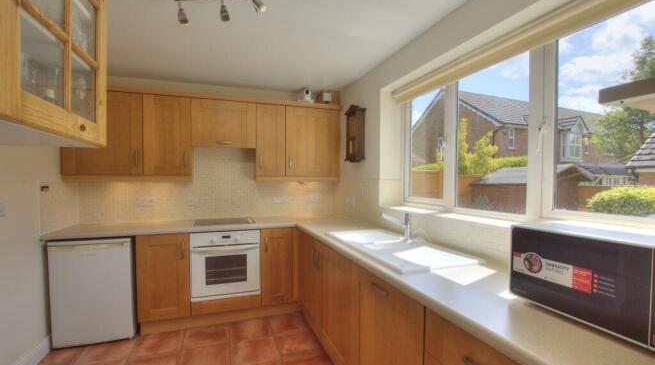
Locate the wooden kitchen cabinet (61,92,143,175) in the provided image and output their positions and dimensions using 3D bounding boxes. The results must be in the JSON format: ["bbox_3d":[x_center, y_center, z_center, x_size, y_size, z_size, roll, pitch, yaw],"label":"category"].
[{"bbox_3d":[-1.989,-0.433,2.512,0.581,0.740,0.322,0,-1,-19],"label":"wooden kitchen cabinet"}]

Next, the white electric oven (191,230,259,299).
[{"bbox_3d":[-0.993,0.744,2.708,0.597,0.598,0.560,0,-1,-19],"label":"white electric oven"}]

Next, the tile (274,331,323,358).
[{"bbox_3d":[-0.233,1.296,2.186,0.335,0.015,0.335,0,-1,-19],"label":"tile"}]

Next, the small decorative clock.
[{"bbox_3d":[0.272,-0.467,2.684,0.120,0.544,0.240,0,-1,-19],"label":"small decorative clock"}]

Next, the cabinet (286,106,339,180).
[{"bbox_3d":[-0.201,-0.426,3.142,0.610,0.740,0.322,0,-1,-19],"label":"cabinet"}]

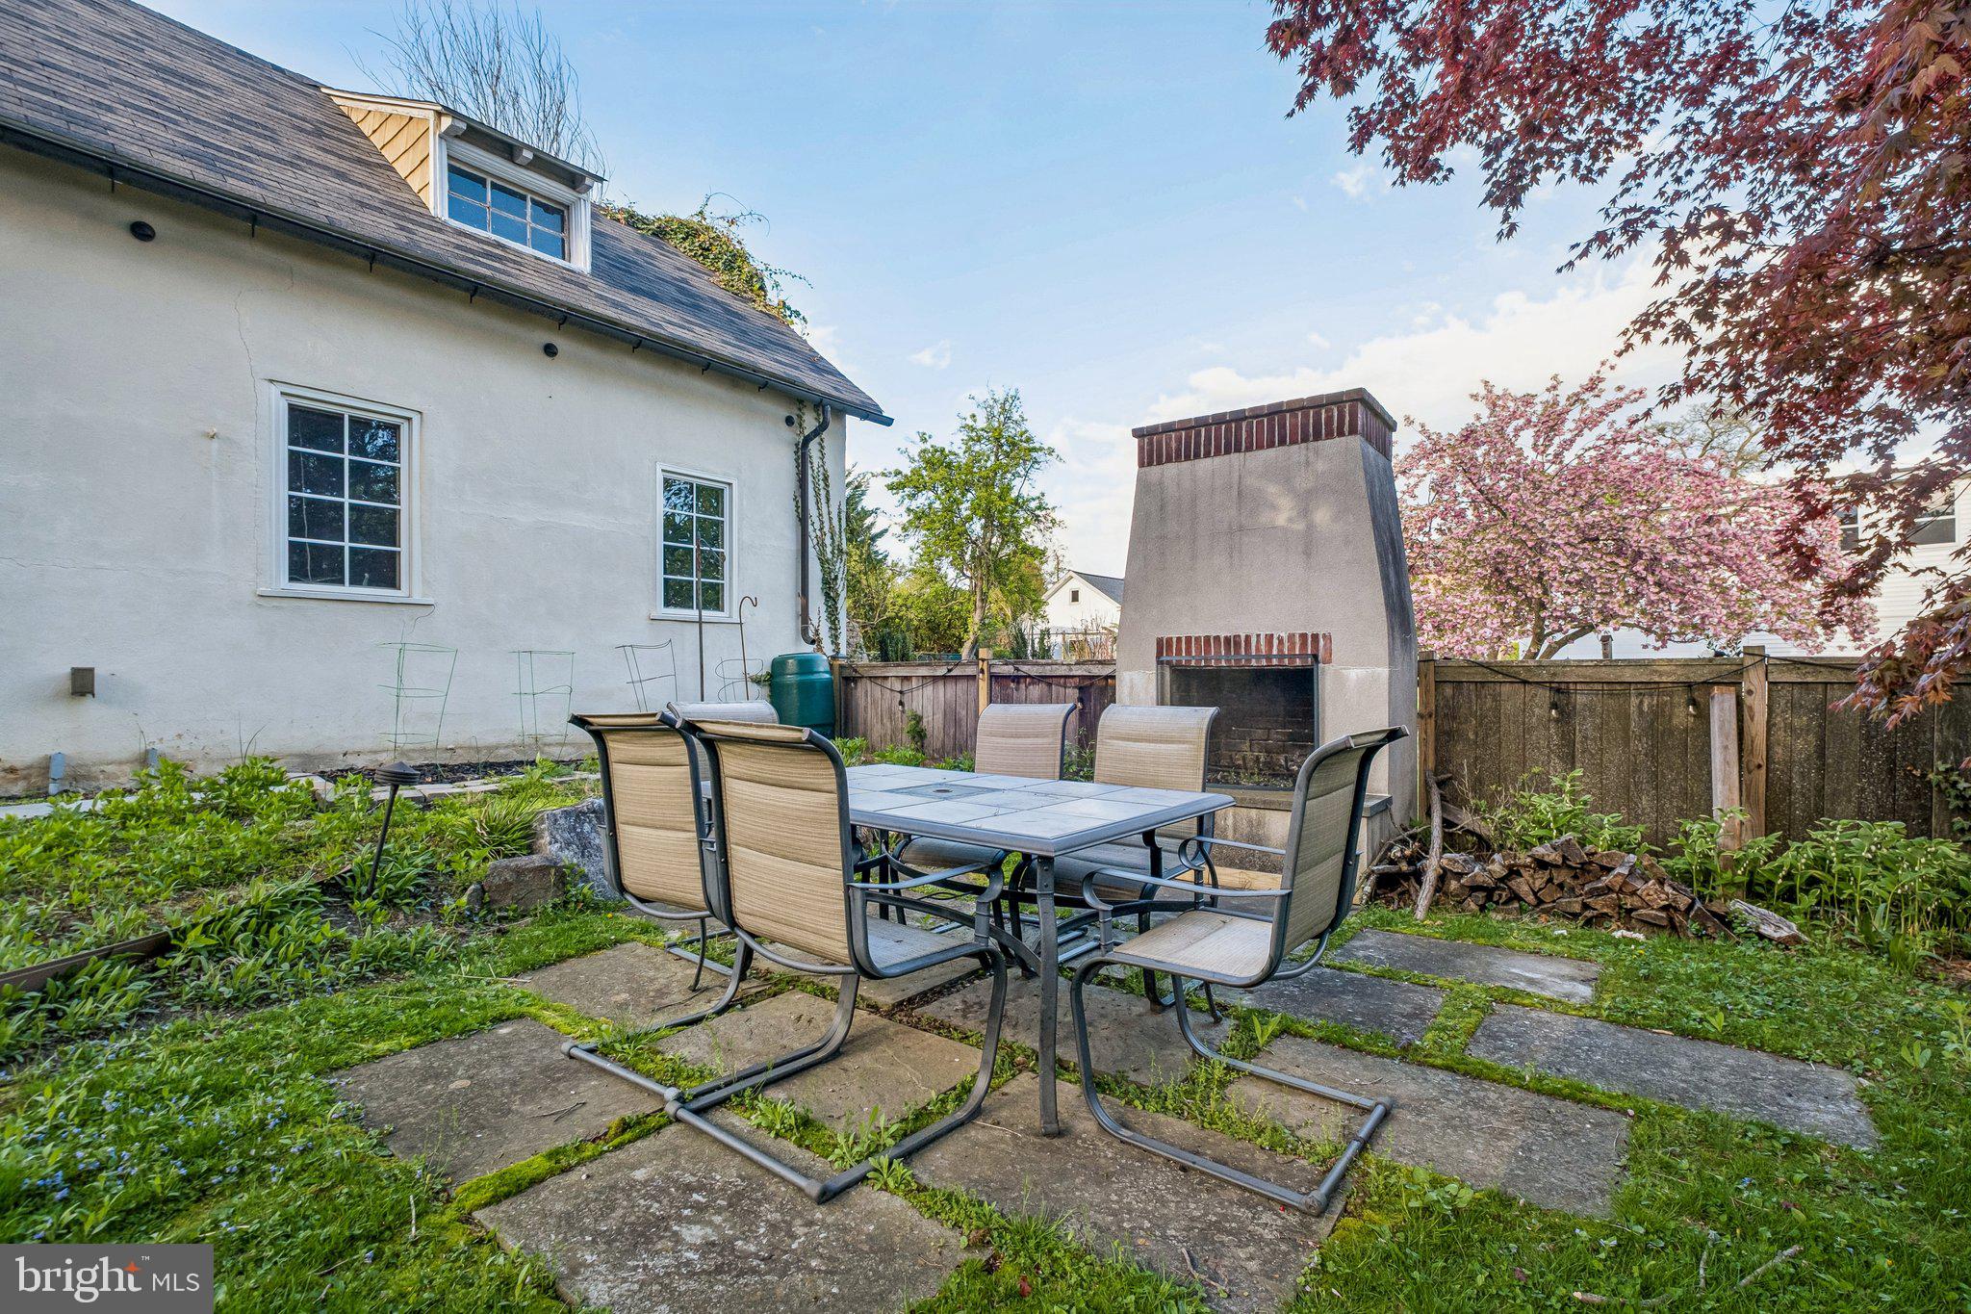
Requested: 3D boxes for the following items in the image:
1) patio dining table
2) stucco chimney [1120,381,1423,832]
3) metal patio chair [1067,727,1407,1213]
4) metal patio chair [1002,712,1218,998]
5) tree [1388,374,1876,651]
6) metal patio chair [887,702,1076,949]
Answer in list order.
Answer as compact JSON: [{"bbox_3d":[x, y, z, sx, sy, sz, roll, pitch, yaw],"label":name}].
[{"bbox_3d":[-0.147,0.829,3.012,1.685,0.726,1.056,-1,-1,39],"label":"patio dining table"},{"bbox_3d":[1.574,-0.114,5.355,1.722,2.730,1.134,-1,-1,39],"label":"stucco chimney"},{"bbox_3d":[0.656,0.680,2.263,0.680,1.000,0.609,-1,-1,35],"label":"metal patio chair"},{"bbox_3d":[0.530,0.691,3.307,0.609,1.000,0.680,-1,-1,39],"label":"metal patio chair"},{"bbox_3d":[7.350,-1.050,10.500,5.100,4.700,4.900,-1,-1,35],"label":"tree"},{"bbox_3d":[0.027,0.697,3.774,0.609,1.000,0.680,-1,-1,39],"label":"metal patio chair"}]

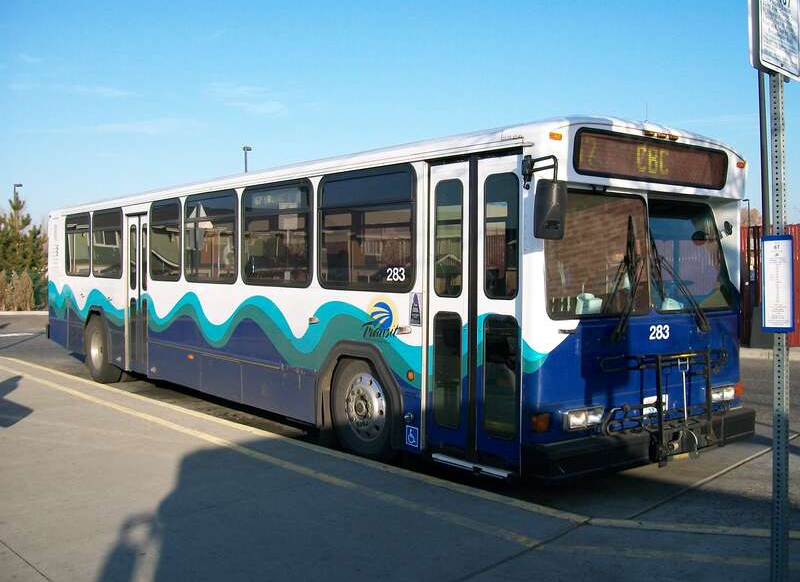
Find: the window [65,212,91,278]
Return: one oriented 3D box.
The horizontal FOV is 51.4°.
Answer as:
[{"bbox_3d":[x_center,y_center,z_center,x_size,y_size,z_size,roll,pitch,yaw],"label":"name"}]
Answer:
[{"bbox_3d":[-5.253,-0.752,13.637,0.060,1.035,1.333,-1,2,-37],"label":"window"}]

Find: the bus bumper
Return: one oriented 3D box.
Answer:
[{"bbox_3d":[1.935,1.143,6.365,2.610,0.206,0.270,-1,2,-37],"label":"bus bumper"}]

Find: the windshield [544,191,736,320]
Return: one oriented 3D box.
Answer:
[{"bbox_3d":[1.892,-0.270,6.402,2.330,0.950,0.180,-1,2,-37],"label":"windshield"}]

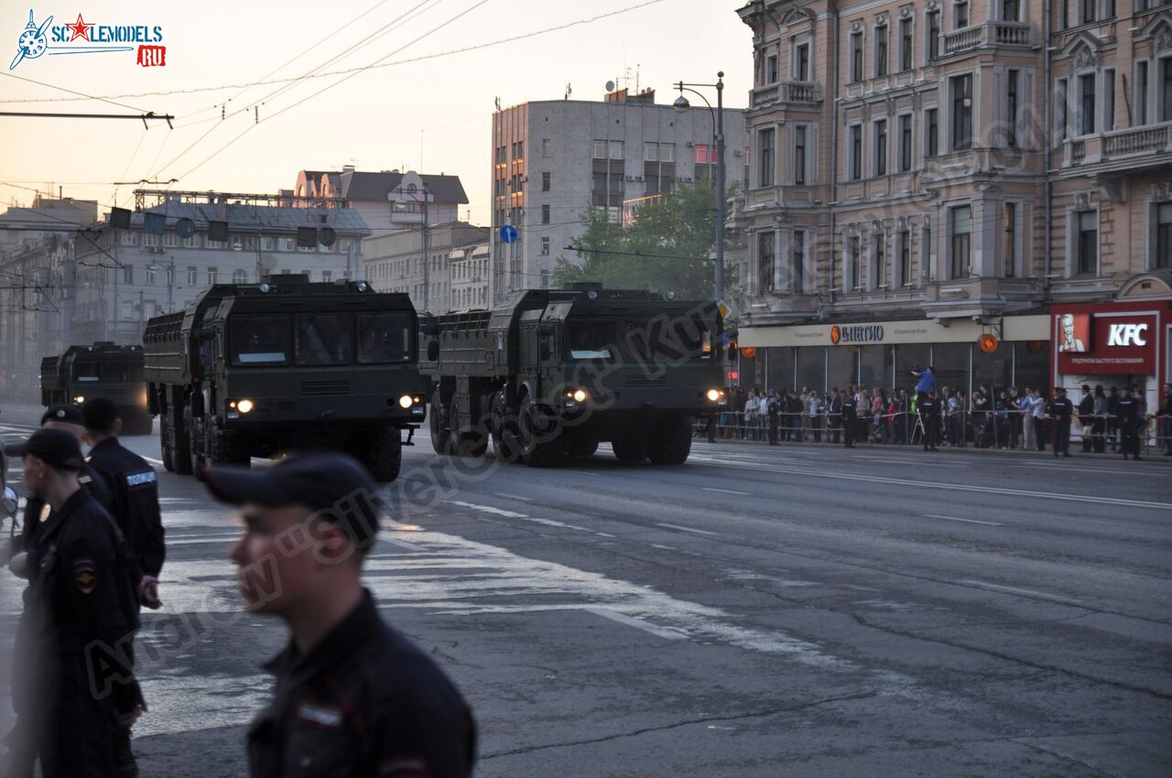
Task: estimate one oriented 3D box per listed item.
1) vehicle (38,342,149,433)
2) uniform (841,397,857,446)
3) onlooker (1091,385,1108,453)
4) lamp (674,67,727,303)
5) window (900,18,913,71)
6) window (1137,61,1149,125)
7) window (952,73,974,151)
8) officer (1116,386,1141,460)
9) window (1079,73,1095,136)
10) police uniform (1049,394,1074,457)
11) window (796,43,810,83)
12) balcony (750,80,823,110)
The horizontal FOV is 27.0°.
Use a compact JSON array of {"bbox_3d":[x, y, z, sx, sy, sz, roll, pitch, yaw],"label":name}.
[{"bbox_3d":[-18.400,0.000,92.000,3.100,3.300,13.000,1,0,-17],"label":"vehicle"},{"bbox_3d":[8.330,1.030,77.000,0.340,1.680,0.530,0,0,-42],"label":"uniform"},{"bbox_3d":[13.820,0.817,65.500,0.340,1.770,0.460,0,0,-22],"label":"onlooker"},{"bbox_3d":[4.043,-4.808,87.722,1.950,13.430,0.600,1,0,-19],"label":"lamp"},{"bbox_3d":[11.439,-12.172,86.491,0.200,1.823,1.006,1,0,-19],"label":"window"},{"bbox_3d":[16.502,-8.657,71.880,0.200,1.919,0.571,1,0,-19],"label":"window"},{"bbox_3d":[12.142,-8.888,78.292,0.250,2.420,1.420,1,0,-19],"label":"window"},{"bbox_3d":[14.394,1.008,64.700,0.580,1.749,0.400,1,0,34],"label":"officer"},{"bbox_3d":[15.499,-8.658,74.968,0.250,2.050,0.980,1,0,-19],"label":"window"},{"bbox_3d":[12.600,0.950,64.500,0.350,1.700,0.550,0,0,-43],"label":"police uniform"},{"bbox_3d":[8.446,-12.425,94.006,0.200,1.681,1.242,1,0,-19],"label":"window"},{"bbox_3d":[7.540,-10.900,92.200,1.600,1.050,3.050,1,0,-20],"label":"balcony"}]

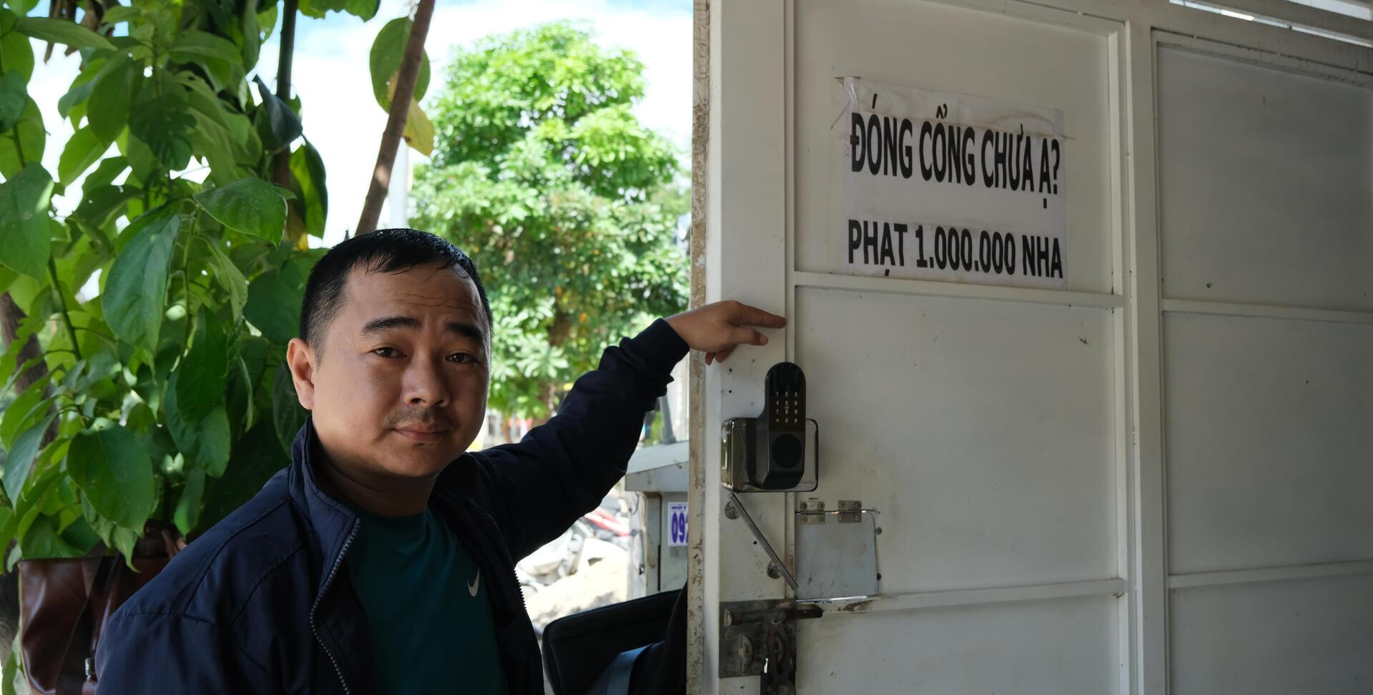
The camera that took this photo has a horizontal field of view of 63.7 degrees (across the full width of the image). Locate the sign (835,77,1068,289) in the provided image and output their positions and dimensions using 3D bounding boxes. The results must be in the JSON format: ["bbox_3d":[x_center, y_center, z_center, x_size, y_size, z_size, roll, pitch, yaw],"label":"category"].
[{"bbox_3d":[0.423,-0.246,1.707,0.422,0.296,0.004,2,-4,-24],"label":"sign"}]

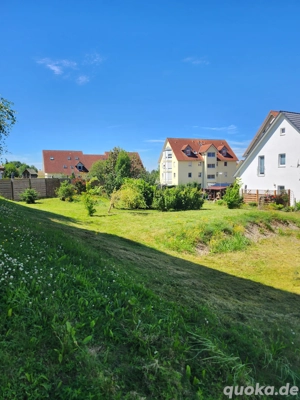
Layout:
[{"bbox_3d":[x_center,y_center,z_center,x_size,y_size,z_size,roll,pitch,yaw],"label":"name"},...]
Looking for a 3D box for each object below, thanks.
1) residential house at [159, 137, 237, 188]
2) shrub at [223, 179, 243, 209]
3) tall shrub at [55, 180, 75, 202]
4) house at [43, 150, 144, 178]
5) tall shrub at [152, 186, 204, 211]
[{"bbox_3d":[13.613,-9.826,77.386,19.200,14.000,11.000,-4,6,-25],"label":"residential house"},{"bbox_3d":[7.021,-0.553,23.600,1.650,2.470,1.650,-2,5,0],"label":"shrub"},{"bbox_3d":[-7.009,-0.734,23.000,1.500,1.770,1.450,-2,5,0],"label":"tall shrub"},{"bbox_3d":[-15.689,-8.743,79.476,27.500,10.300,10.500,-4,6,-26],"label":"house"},{"bbox_3d":[2.241,-0.157,21.800,3.800,1.730,2.400,-2,5,0],"label":"tall shrub"}]

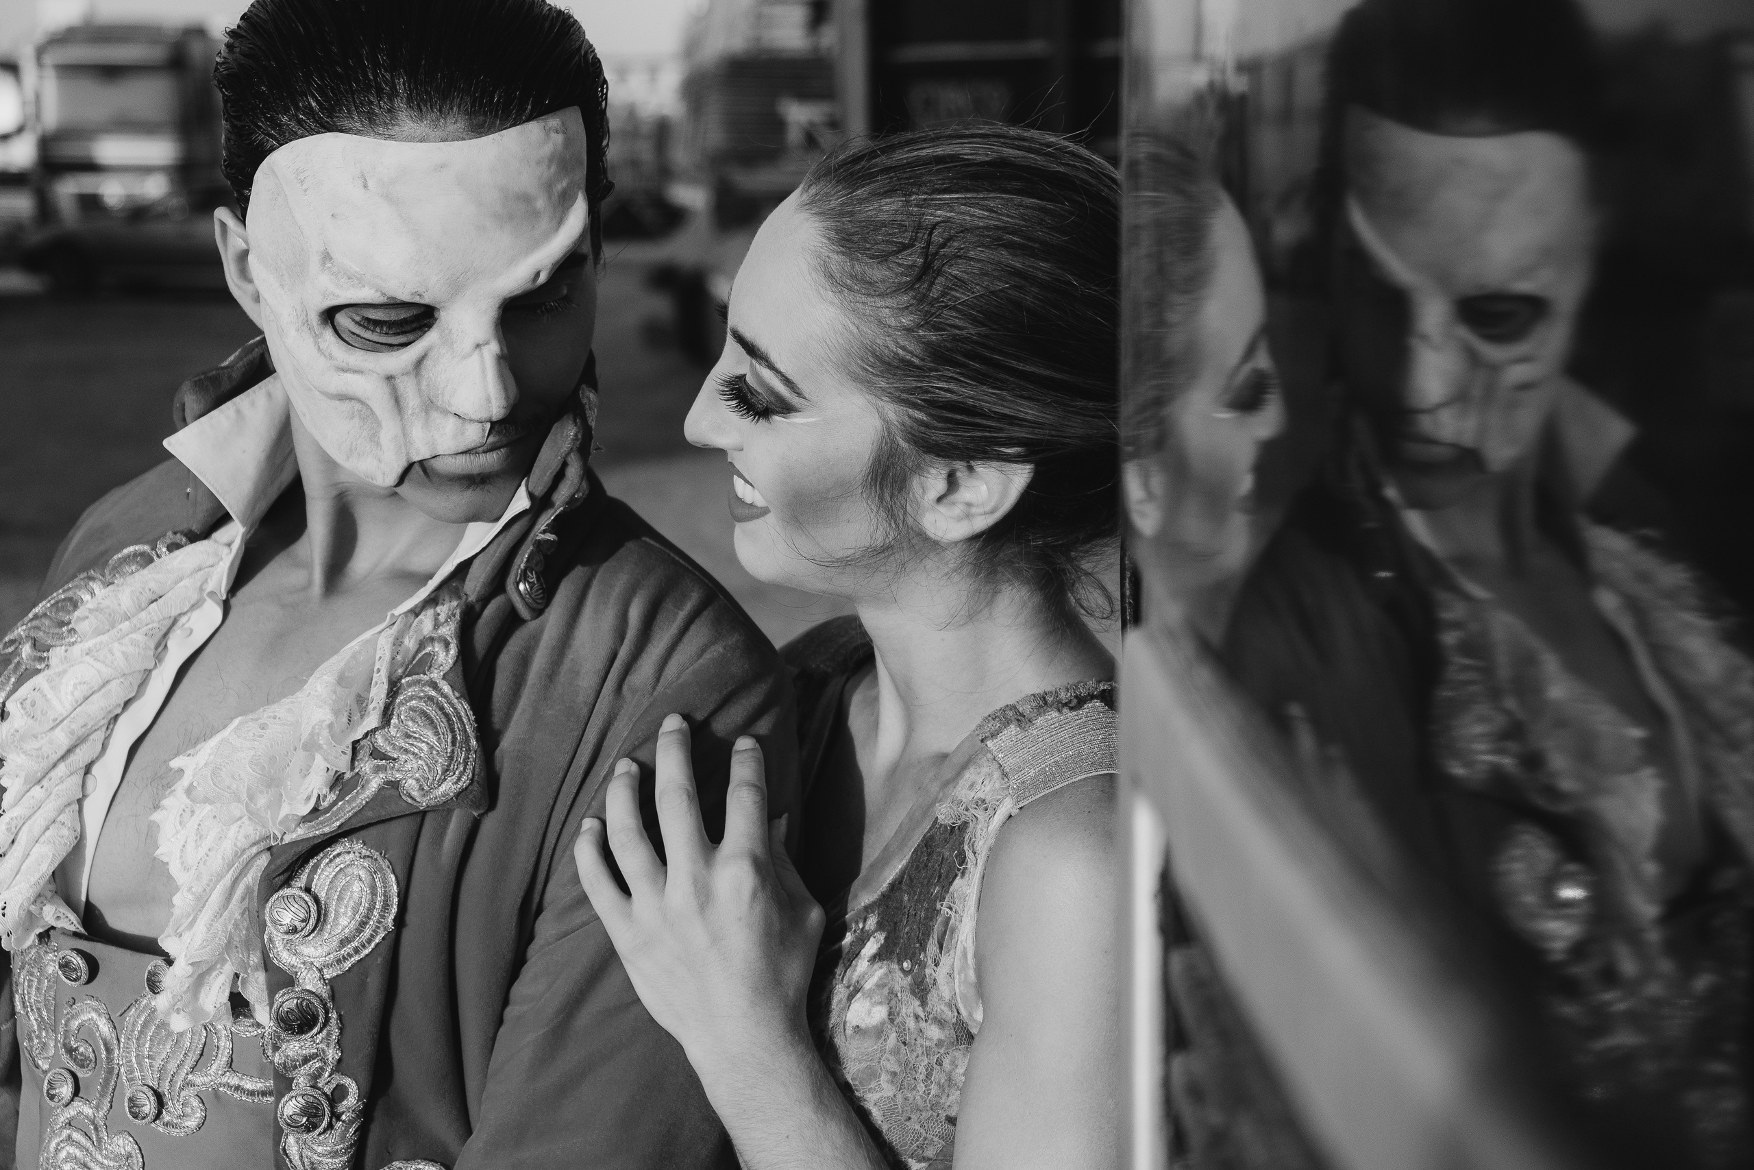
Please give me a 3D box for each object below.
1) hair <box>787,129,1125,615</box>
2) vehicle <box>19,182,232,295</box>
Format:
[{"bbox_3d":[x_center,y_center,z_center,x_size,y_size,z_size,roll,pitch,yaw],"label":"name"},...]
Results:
[{"bbox_3d":[0.048,-0.103,1.380,0.190,0.235,0.170,3,10,-12],"label":"hair"},{"bbox_3d":[-9.150,-4.550,38.000,4.300,1.450,1.750,0,8,-3],"label":"vehicle"}]

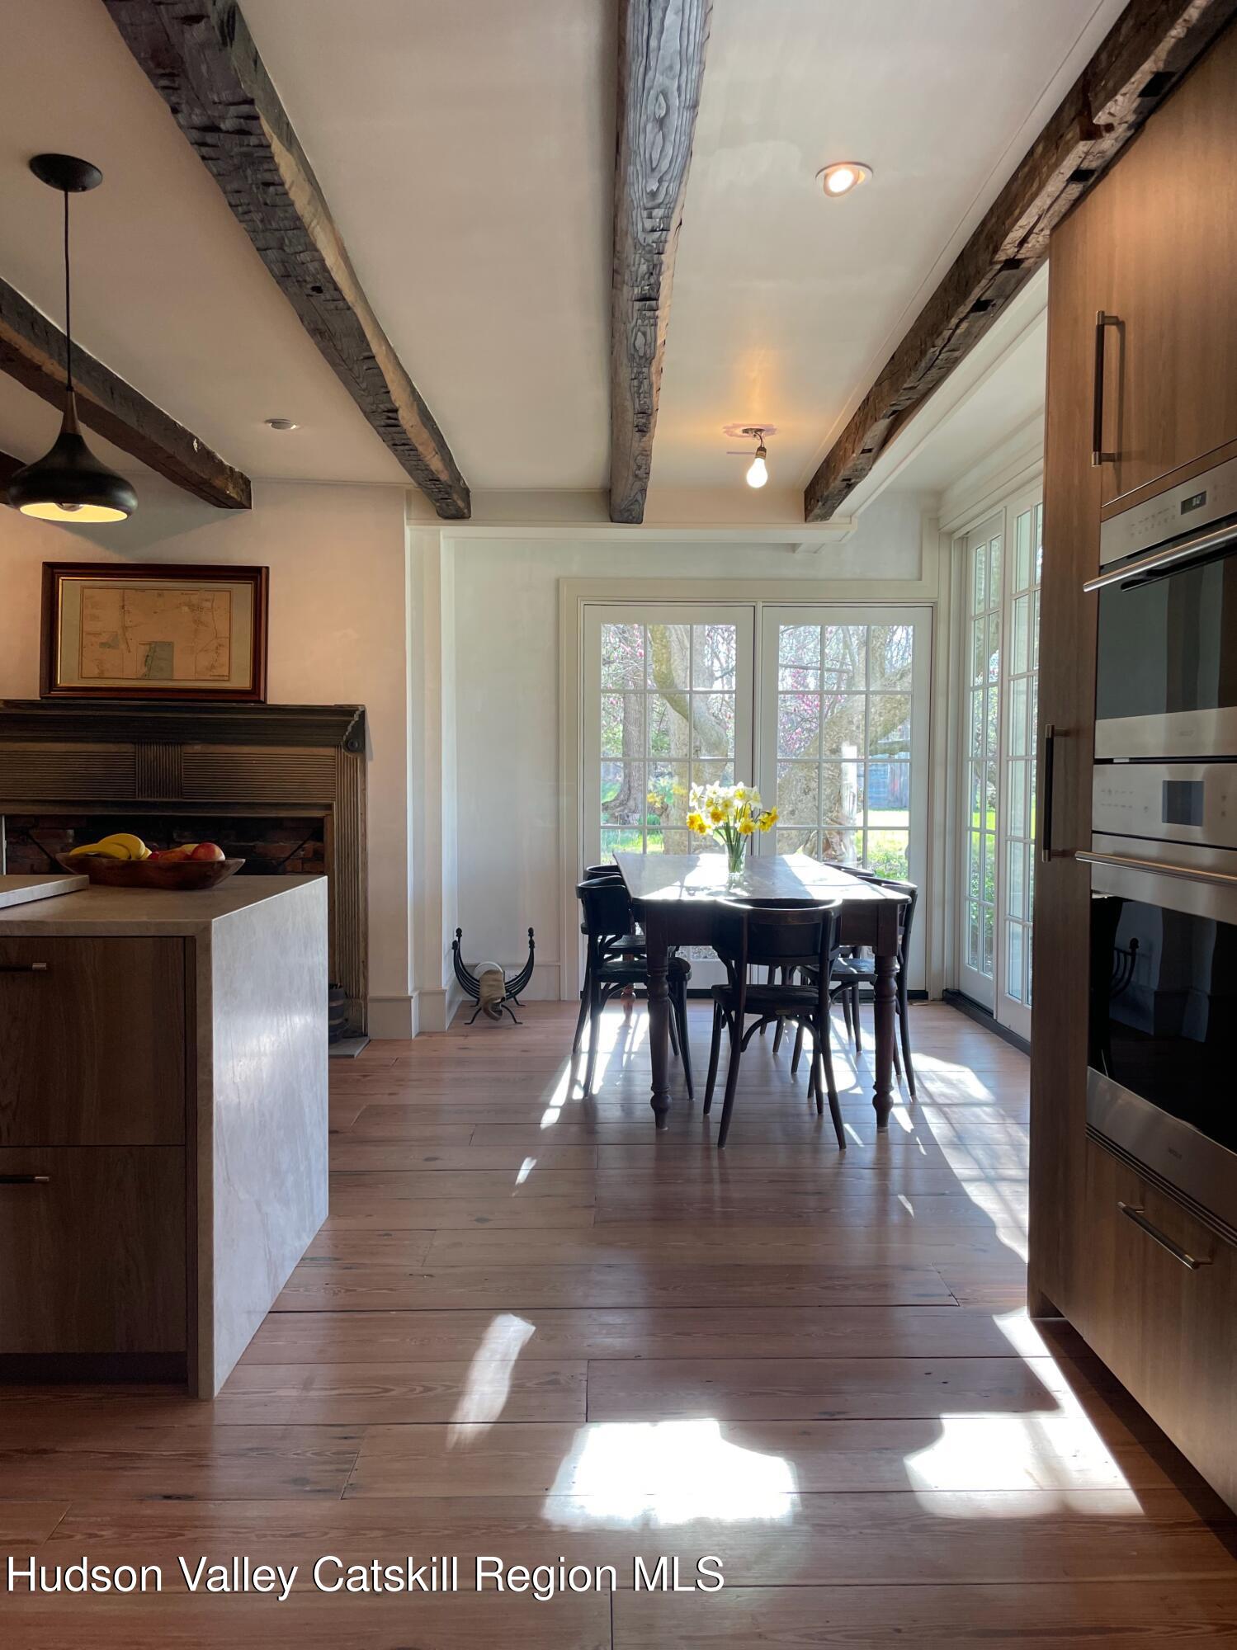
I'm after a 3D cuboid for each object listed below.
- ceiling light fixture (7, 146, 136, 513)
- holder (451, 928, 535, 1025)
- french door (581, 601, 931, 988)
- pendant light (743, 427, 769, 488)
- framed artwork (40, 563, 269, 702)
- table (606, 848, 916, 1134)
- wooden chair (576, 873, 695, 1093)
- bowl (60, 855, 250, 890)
[{"bbox_3d":[-1.185,-1.044,2.684,0.286,0.732,0.286,0,2,-1],"label":"ceiling light fixture"},{"bbox_3d":[-0.608,0.727,6.073,0.388,0.408,0.458,0,2,-3],"label":"holder"},{"bbox_3d":[0.717,-0.154,6.445,1.802,2.022,0.100,0,2,-1],"label":"french door"},{"bbox_3d":[0.521,-1.384,4.694,0.097,0.214,0.095,0,2,-1],"label":"pendant light"},{"bbox_3d":[-1.975,-0.822,5.305,0.961,0.598,0.045,0,-2,-5],"label":"framed artwork"},{"bbox_3d":[0.473,0.588,5.058,0.916,0.782,2.131,0,2,-1],"label":"table"},{"bbox_3d":[0.048,0.603,4.722,0.458,0.777,0.438,0,2,-2],"label":"wooden chair"},{"bbox_3d":[-1.141,0.106,3.006,0.503,0.082,0.254,1,3,17],"label":"bowl"}]

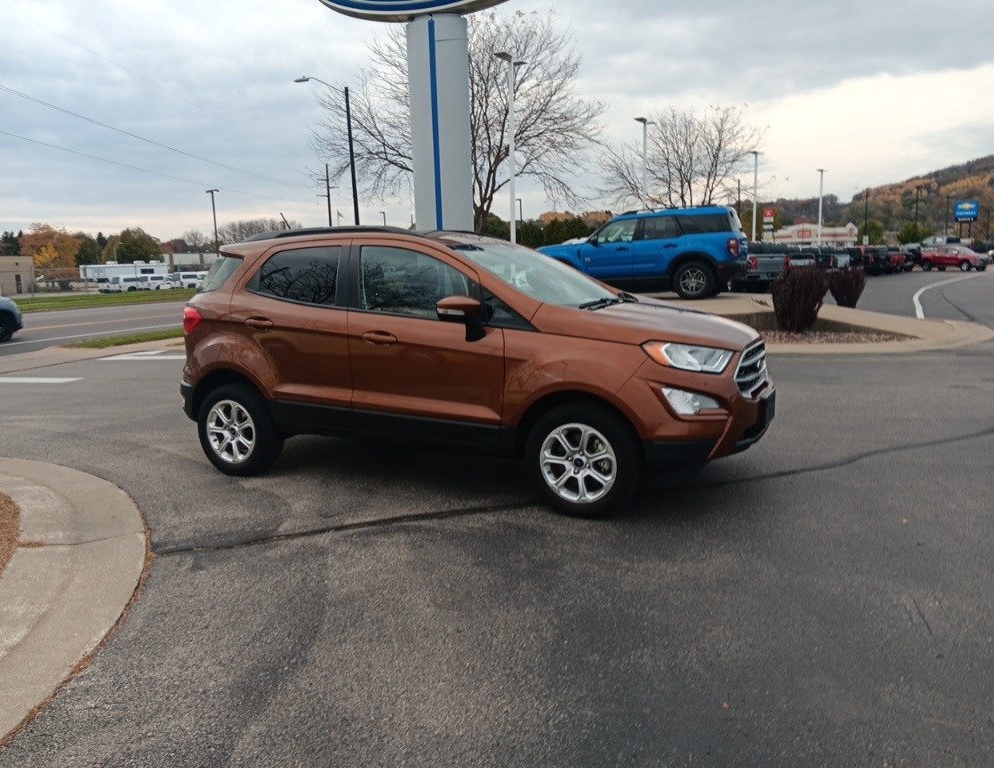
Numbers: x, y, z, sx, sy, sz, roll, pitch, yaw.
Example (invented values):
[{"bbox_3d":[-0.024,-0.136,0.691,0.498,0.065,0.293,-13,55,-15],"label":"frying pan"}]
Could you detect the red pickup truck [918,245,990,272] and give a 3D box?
[{"bbox_3d":[33.291,-9.183,56.200,1.900,1.810,5.350,-5,10,-20],"label":"red pickup truck"}]

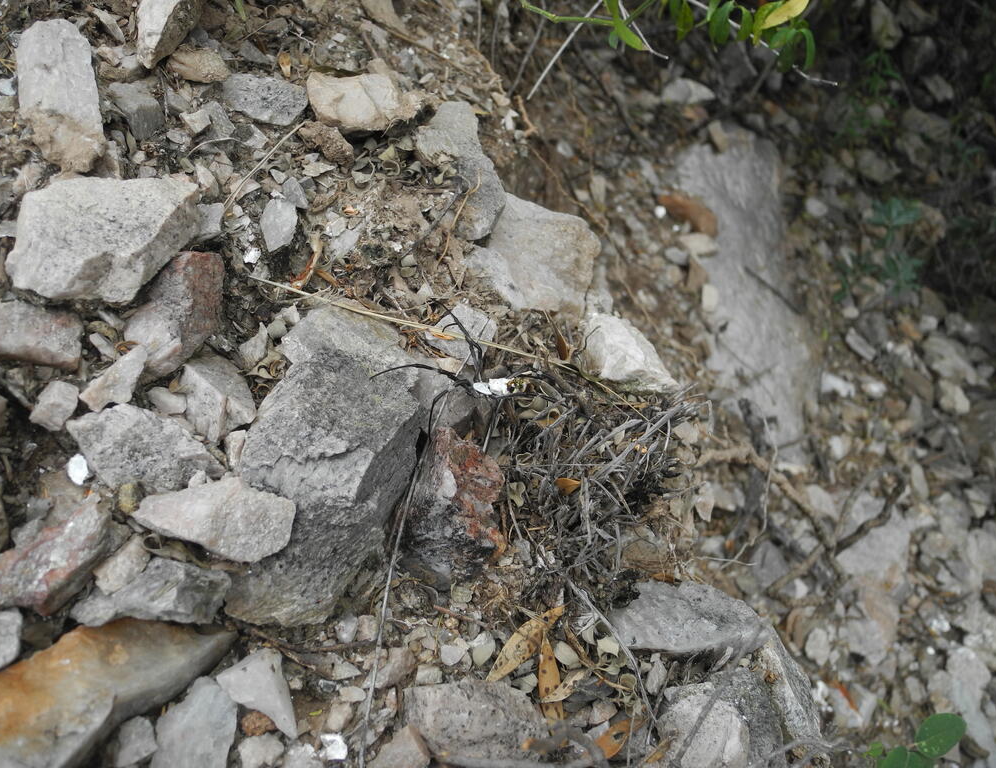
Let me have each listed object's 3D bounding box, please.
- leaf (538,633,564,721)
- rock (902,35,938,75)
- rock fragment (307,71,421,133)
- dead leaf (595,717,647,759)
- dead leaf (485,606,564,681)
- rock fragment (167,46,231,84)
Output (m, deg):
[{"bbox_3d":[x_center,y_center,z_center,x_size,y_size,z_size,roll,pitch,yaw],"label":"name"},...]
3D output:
[{"bbox_3d":[0.034,0.191,0.540,0.014,0.006,0.054,-5,60,-3],"label":"leaf"},{"bbox_3d":[0.337,-0.263,0.660,0.027,0.022,0.023,17,48,20],"label":"rock"},{"bbox_3d":[-0.116,-0.252,0.740,0.098,0.036,0.046,2,44,-2],"label":"rock fragment"},{"bbox_3d":[0.061,0.172,0.407,0.026,0.007,0.010,-29,65,-19],"label":"dead leaf"},{"bbox_3d":[0.014,0.132,0.423,0.056,0.009,0.013,-39,69,-23],"label":"dead leaf"},{"bbox_3d":[-0.277,-0.297,0.770,0.051,0.022,0.030,2,44,-2],"label":"rock fragment"}]

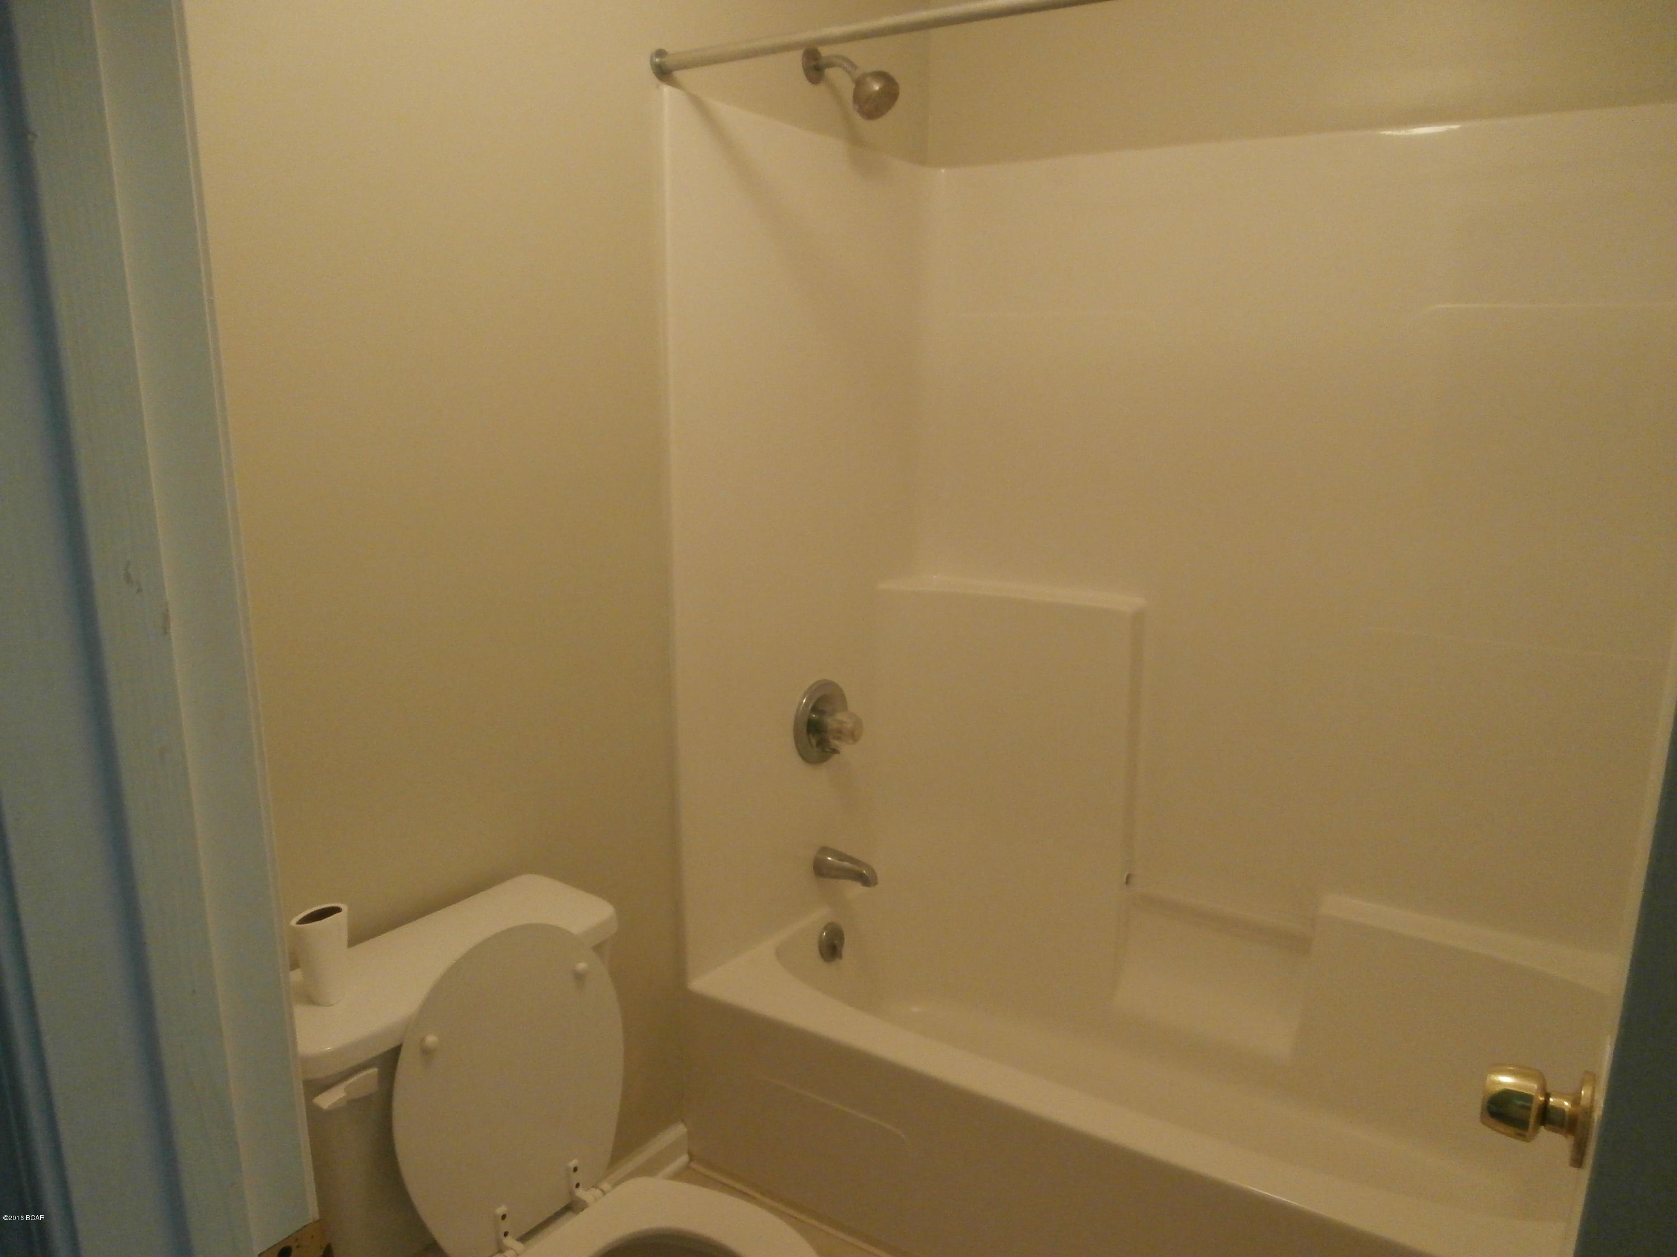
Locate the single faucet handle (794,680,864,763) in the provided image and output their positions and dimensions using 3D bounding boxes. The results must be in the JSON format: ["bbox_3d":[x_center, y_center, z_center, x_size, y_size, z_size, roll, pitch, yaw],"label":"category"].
[{"bbox_3d":[-0.001,0.197,2.348,0.092,0.175,0.175,8,15,31],"label":"single faucet handle"}]

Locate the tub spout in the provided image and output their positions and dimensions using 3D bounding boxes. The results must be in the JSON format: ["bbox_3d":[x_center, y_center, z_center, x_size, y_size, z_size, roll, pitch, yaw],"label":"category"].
[{"bbox_3d":[0.021,0.503,2.412,0.139,0.062,0.060,8,15,31],"label":"tub spout"}]

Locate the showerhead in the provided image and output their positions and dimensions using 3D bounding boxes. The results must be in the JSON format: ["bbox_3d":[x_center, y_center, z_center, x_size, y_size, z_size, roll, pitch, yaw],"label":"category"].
[{"bbox_3d":[0.026,-0.963,2.046,0.175,0.133,0.080,8,15,31],"label":"showerhead"}]

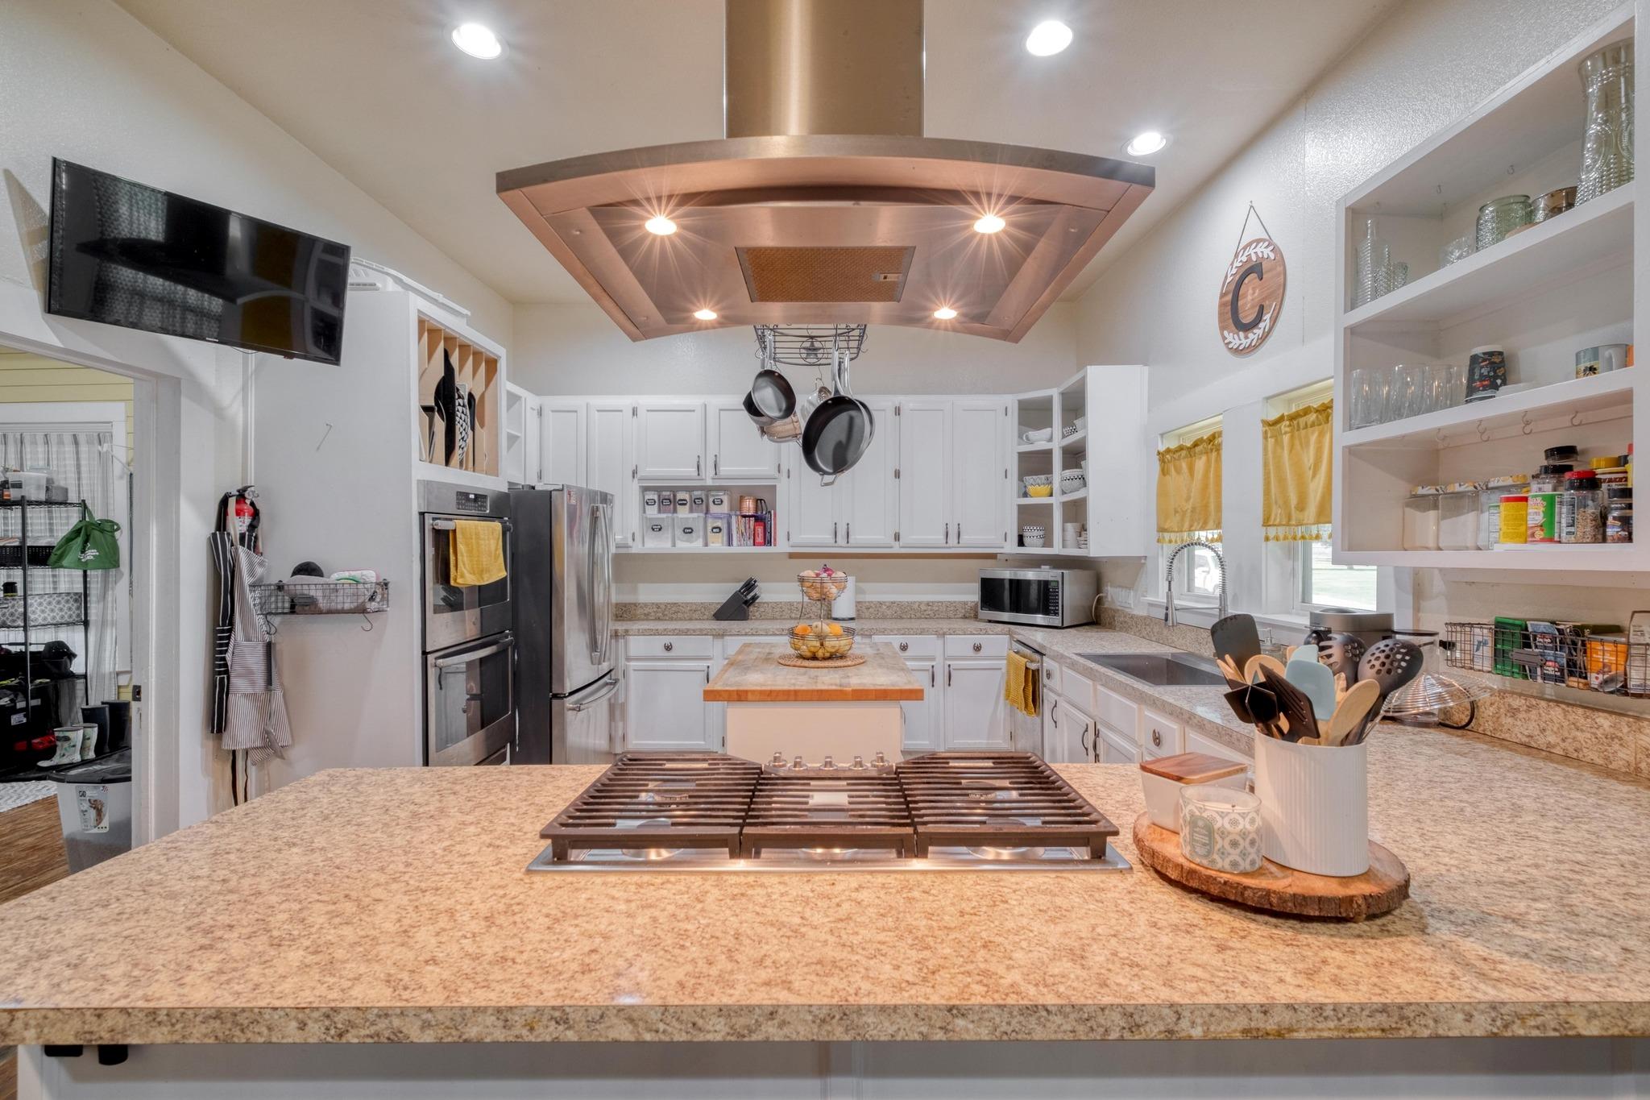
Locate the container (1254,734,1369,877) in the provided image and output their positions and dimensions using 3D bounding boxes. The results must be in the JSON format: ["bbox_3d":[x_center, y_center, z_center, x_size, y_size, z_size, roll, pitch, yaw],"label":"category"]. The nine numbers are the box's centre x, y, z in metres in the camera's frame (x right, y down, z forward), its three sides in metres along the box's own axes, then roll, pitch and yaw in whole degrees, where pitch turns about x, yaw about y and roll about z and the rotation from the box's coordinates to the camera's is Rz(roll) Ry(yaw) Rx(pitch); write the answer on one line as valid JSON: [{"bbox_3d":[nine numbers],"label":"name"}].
[{"bbox_3d":[0.708,0.355,1.007,0.140,0.178,0.140,0,0,0],"label":"container"}]

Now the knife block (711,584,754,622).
[{"bbox_3d":[-0.603,0.350,4.670,0.300,0.275,0.115,0,0,0],"label":"knife block"}]

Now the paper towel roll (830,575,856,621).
[{"bbox_3d":[0.128,0.338,4.760,0.155,0.300,0.155,0,0,0],"label":"paper towel roll"}]

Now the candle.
[{"bbox_3d":[0.587,0.413,1.021,0.105,0.087,0.105,0,0,-33],"label":"candle"}]

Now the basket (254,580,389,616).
[{"bbox_3d":[-1.845,0.172,2.515,0.420,0.120,0.130,0,0,0],"label":"basket"}]

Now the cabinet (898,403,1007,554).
[{"bbox_3d":[0.866,-0.515,4.860,0.760,1.050,0.320,0,0,0],"label":"cabinet"}]

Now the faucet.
[{"bbox_3d":[1.565,0.222,2.890,0.280,0.530,0.080,0,0,0],"label":"faucet"}]

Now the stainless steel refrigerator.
[{"bbox_3d":[-1.710,0.520,3.965,0.890,1.760,0.840,0,0,0],"label":"stainless steel refrigerator"}]

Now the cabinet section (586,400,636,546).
[{"bbox_3d":[-1.397,-0.500,4.640,0.315,0.958,0.320,0,0,0],"label":"cabinet section"}]

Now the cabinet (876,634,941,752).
[{"bbox_3d":[0.535,0.935,4.680,0.440,0.820,0.590,0,0,0],"label":"cabinet"}]

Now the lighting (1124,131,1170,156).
[{"bbox_3d":[1.341,-1.690,2.860,0.180,0.030,0.180,0,0,0],"label":"lighting"}]

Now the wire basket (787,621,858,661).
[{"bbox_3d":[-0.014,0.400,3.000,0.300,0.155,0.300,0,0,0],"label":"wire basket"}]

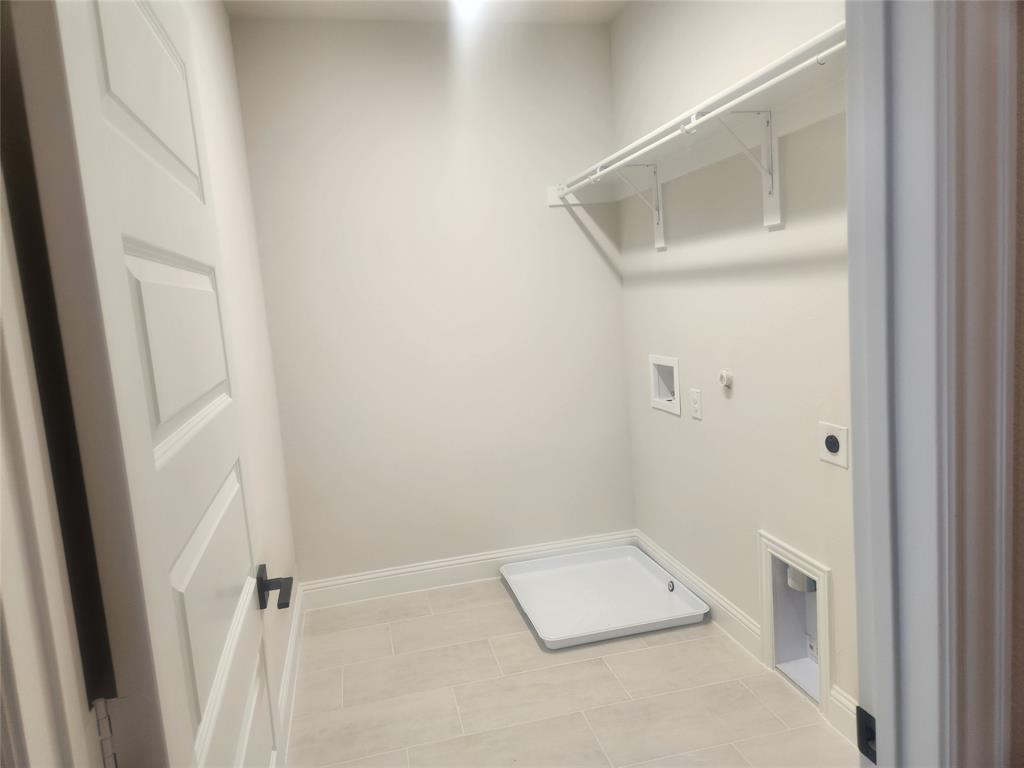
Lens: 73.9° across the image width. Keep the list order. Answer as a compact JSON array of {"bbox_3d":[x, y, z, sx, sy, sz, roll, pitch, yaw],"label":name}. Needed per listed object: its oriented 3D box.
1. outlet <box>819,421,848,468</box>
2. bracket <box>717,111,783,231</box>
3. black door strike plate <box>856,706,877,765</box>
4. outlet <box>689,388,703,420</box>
[{"bbox_3d":[0.967,0.183,2.057,0.012,0.117,0.121,-6,8,-12],"label":"outlet"},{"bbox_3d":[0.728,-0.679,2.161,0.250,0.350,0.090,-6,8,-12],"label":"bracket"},{"bbox_3d":[0.426,0.418,0.810,0.006,0.058,0.036,-6,7,-12],"label":"black door strike plate"},{"bbox_3d":[0.777,0.088,2.884,0.010,0.119,0.074,-6,8,-12],"label":"outlet"}]

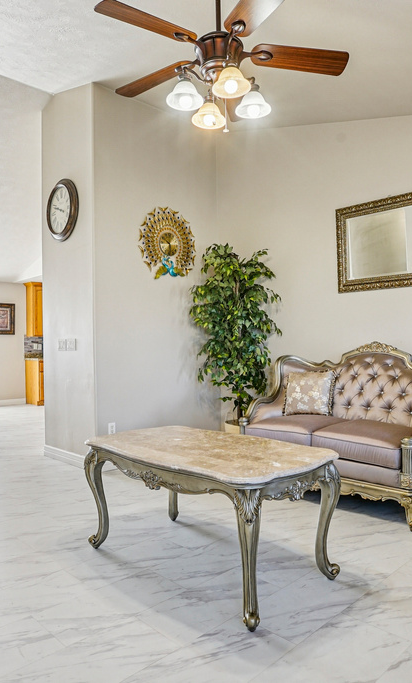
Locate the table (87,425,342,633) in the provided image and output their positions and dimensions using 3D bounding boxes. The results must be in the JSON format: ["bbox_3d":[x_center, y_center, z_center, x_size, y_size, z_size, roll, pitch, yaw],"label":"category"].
[{"bbox_3d":[-0.012,0.854,2.388,0.785,0.602,1.290,0,-1,-44],"label":"table"}]

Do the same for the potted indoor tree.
[{"bbox_3d":[0.293,0.118,4.499,0.820,2.100,0.770,-1,0,0],"label":"potted indoor tree"}]

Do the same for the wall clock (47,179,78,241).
[{"bbox_3d":[-1.410,-1.275,4.442,0.575,0.575,0.070,-1,-1,45],"label":"wall clock"}]

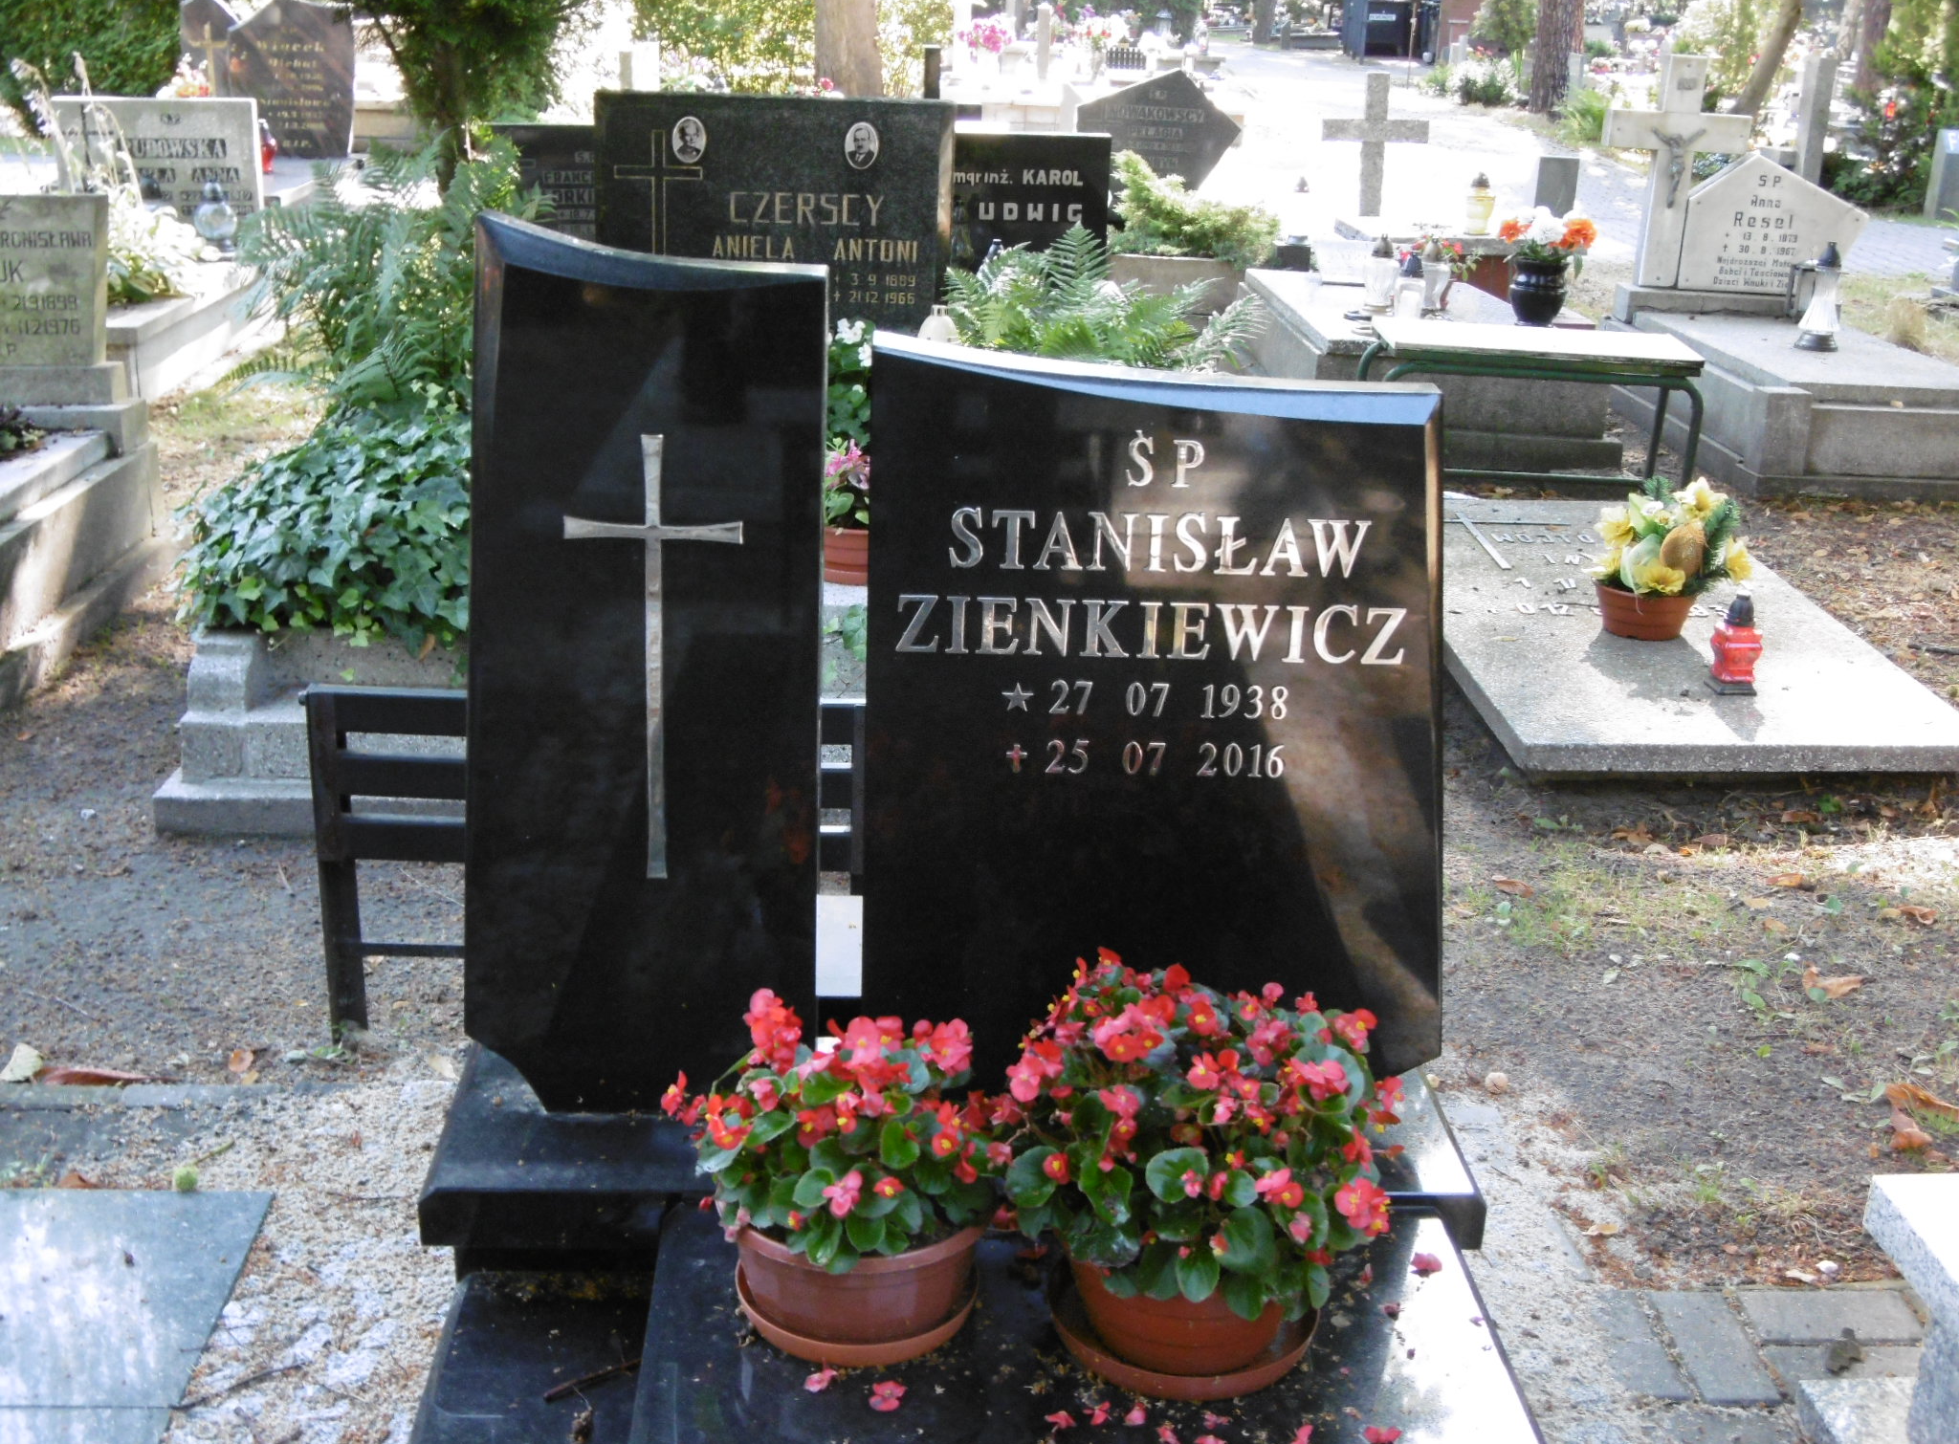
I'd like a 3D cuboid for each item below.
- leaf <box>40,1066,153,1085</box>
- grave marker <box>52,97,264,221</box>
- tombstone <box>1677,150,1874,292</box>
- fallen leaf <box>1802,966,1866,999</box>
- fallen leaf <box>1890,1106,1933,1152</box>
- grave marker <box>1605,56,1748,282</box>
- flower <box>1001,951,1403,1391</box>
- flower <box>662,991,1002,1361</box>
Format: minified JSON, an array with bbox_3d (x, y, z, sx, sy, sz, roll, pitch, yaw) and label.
[{"bbox_3d":[-1.226,0.488,3.376,0.160,0.025,0.050,1,18,-3],"label":"leaf"},{"bbox_3d":[-3.250,-2.195,9.685,0.800,0.580,0.110,0,18,-2],"label":"grave marker"},{"bbox_3d":[2.924,-1.832,8.919,0.690,0.512,0.100,2,18,-1],"label":"tombstone"},{"bbox_3d":[1.275,0.387,3.625,0.100,0.030,0.090,0,18,-2],"label":"fallen leaf"},{"bbox_3d":[1.295,0.571,3.382,0.060,0.030,0.090,1,18,-3],"label":"fallen leaf"},{"bbox_3d":[2.311,-1.838,8.116,0.470,0.750,0.120,2,17,-3],"label":"grave marker"},{"bbox_3d":[0.187,0.364,2.054,0.320,0.331,0.300,1,18,-3],"label":"flower"},{"bbox_3d":[-0.134,0.400,2.283,0.300,0.300,0.280,0,18,-2],"label":"flower"}]

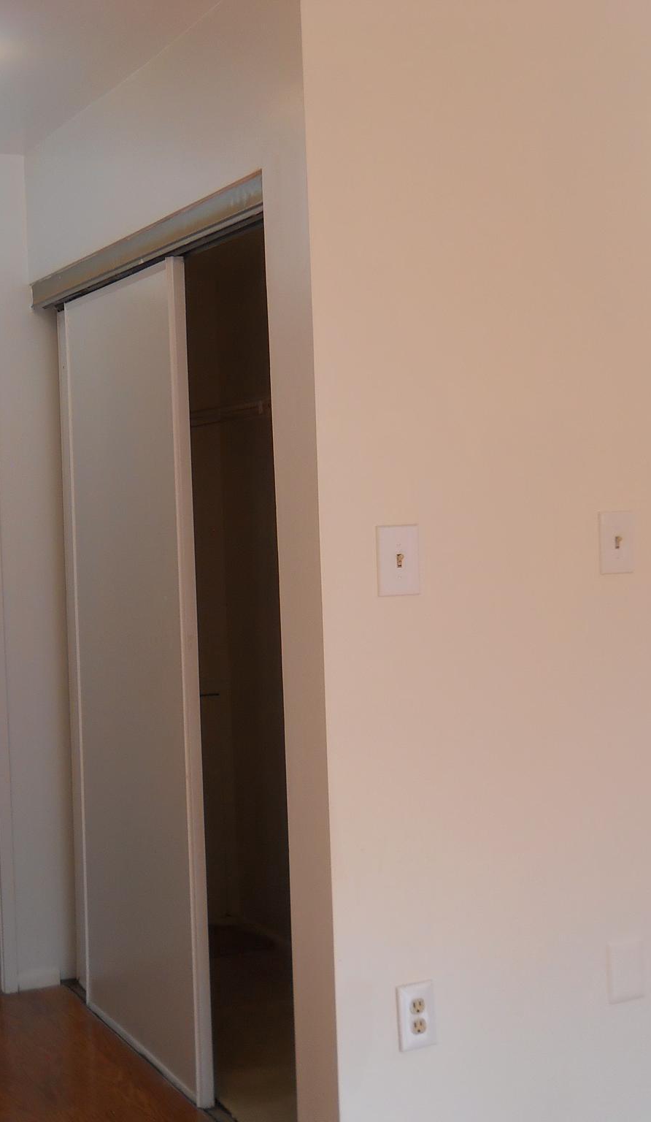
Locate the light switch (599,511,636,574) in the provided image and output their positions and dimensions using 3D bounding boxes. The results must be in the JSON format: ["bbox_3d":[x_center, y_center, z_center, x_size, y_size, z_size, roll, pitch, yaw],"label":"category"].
[{"bbox_3d":[0.593,-0.037,3.215,0.080,0.122,0.014,-3,3,-26],"label":"light switch"}]

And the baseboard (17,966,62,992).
[{"bbox_3d":[-0.828,1.206,4.630,0.121,0.060,0.014,-3,3,-26],"label":"baseboard"}]

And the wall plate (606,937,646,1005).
[{"bbox_3d":[0.614,0.834,3.253,0.084,0.123,0.007,-3,3,-26],"label":"wall plate"}]

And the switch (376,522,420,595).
[{"bbox_3d":[0.141,-0.001,3.000,0.084,0.128,0.014,-3,3,-26],"label":"switch"}]

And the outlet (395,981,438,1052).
[{"bbox_3d":[0.176,0.867,3.043,0.077,0.124,0.008,-3,3,-26],"label":"outlet"}]

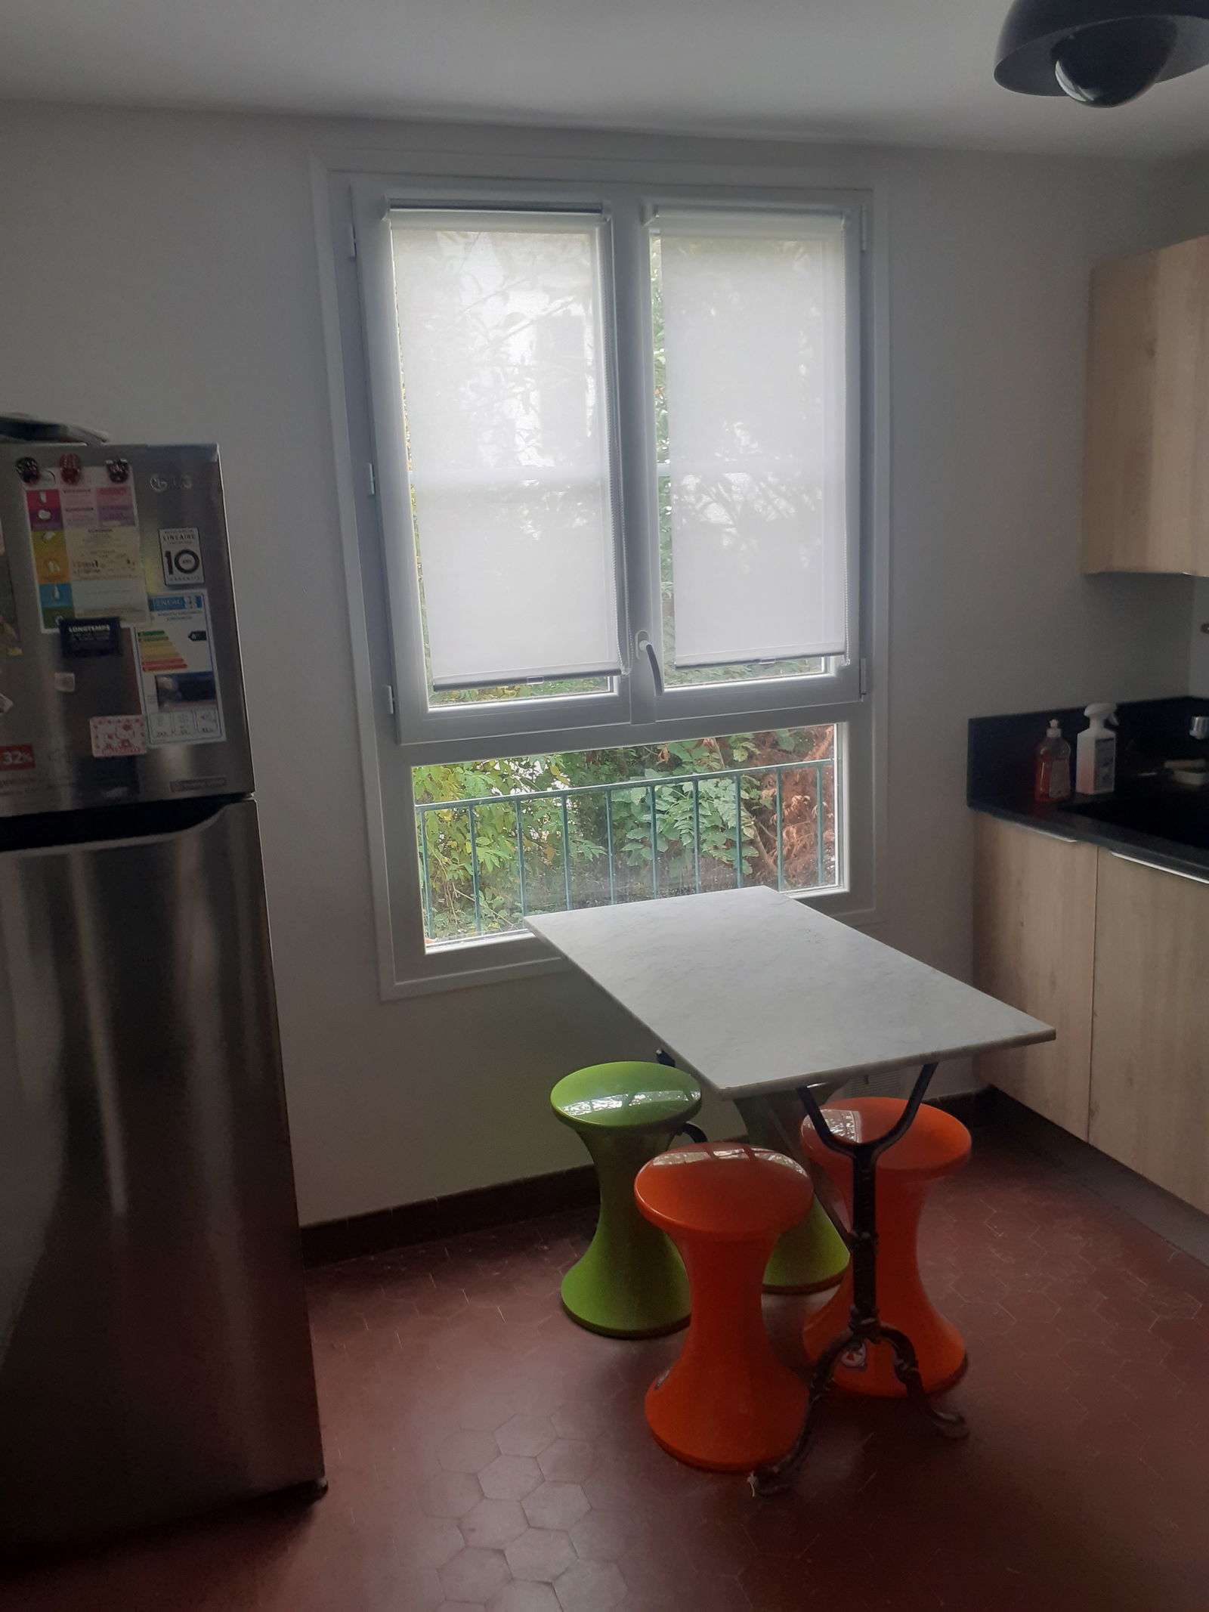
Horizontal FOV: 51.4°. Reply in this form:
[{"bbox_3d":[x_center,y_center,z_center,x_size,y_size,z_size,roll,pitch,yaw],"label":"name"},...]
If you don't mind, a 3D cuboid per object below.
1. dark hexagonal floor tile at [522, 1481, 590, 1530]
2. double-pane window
[{"bbox_3d":[-0.080,1.149,2.059,0.119,0.010,0.103,0,12,11],"label":"dark hexagonal floor tile"},{"bbox_3d":[0.073,-0.475,2.732,1.157,1.634,0.090,-6,12,-16],"label":"double-pane window"}]

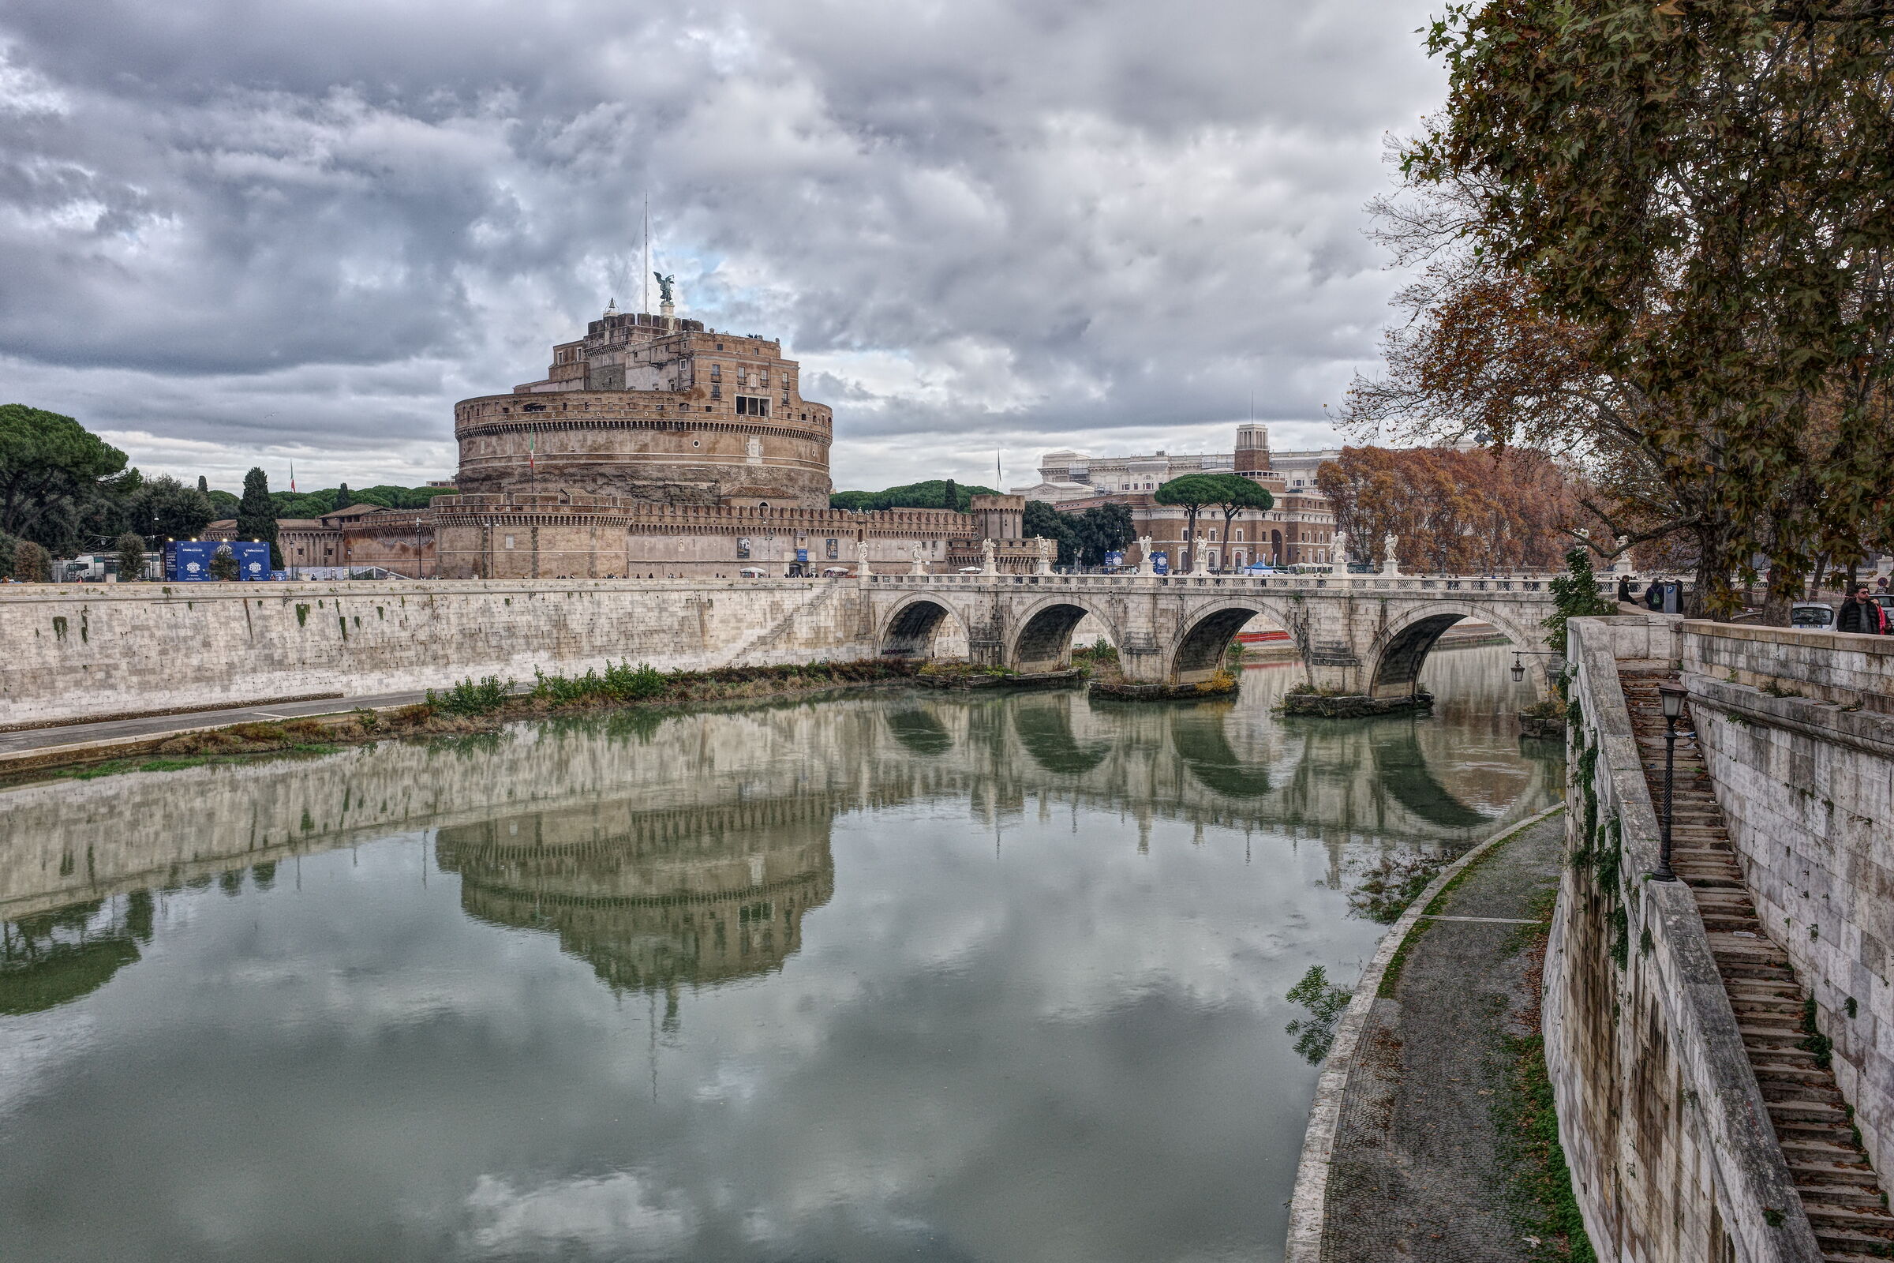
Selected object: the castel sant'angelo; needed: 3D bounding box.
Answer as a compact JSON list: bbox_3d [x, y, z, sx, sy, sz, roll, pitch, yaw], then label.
[{"bbox_3d":[-53.000,-33.563,260.994,100.000,51.000,100.000,-2,3,-44],"label":"castel sant'angelo"}]

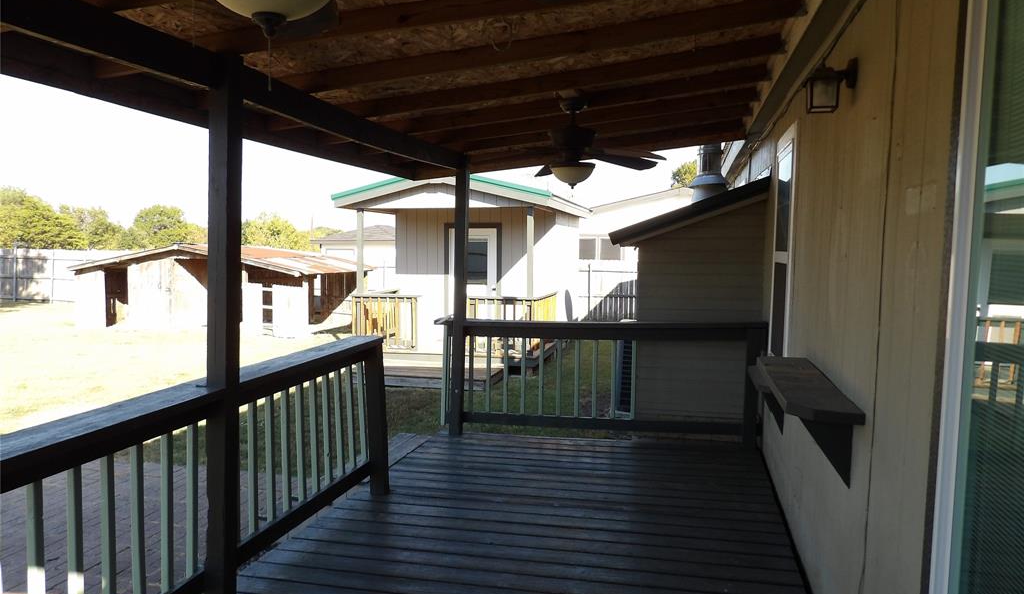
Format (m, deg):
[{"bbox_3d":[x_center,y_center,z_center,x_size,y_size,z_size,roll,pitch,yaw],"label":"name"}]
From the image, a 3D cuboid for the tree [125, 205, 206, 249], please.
[{"bbox_3d":[-24.464,-3.936,50.160,6.000,5.027,5.800,0,4,-26],"label":"tree"}]

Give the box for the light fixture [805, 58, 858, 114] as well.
[{"bbox_3d":[1.182,-0.781,2.641,0.171,0.193,0.125,2,4,14],"label":"light fixture"}]

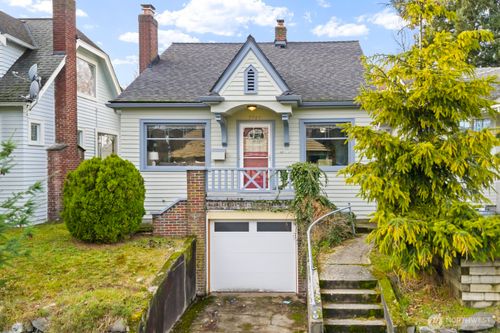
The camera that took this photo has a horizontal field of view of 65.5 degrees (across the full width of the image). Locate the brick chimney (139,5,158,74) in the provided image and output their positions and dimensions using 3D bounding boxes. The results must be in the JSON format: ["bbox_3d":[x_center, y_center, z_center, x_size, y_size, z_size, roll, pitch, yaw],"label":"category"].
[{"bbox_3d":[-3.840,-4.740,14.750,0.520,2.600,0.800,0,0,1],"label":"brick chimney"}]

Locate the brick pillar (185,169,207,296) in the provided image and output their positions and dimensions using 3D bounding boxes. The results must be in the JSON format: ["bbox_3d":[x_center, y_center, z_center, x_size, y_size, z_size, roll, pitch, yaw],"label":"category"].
[{"bbox_3d":[-1.420,1.790,10.550,0.500,3.300,0.460,0,1,0],"label":"brick pillar"}]

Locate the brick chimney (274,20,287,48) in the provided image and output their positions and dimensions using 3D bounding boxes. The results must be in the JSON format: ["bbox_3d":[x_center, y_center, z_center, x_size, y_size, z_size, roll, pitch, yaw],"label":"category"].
[{"bbox_3d":[1.360,-5.800,17.100,0.520,1.300,0.520,0,0,1],"label":"brick chimney"}]

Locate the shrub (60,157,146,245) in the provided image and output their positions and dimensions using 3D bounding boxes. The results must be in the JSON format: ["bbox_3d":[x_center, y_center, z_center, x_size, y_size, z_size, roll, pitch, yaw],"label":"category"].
[{"bbox_3d":[-3.750,0.800,9.900,2.080,2.200,2.000,0,0,1],"label":"shrub"}]

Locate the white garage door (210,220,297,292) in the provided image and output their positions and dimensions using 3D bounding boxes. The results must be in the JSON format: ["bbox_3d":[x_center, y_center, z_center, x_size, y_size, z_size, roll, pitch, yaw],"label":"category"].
[{"bbox_3d":[0.100,2.430,10.500,2.340,1.970,0.100,0,0,1],"label":"white garage door"}]

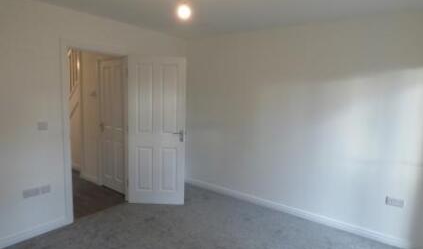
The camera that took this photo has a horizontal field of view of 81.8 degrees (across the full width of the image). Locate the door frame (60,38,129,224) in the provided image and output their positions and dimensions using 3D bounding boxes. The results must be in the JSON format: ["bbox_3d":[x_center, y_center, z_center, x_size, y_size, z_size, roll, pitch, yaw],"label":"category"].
[{"bbox_3d":[-1.362,0.071,3.006,0.130,2.040,0.890,7,9,36],"label":"door frame"}]

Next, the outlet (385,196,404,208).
[{"bbox_3d":[1.865,0.796,2.485,0.147,0.087,0.012,7,9,36],"label":"outlet"}]

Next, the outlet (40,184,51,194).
[{"bbox_3d":[-1.711,0.680,2.533,0.012,0.087,0.087,7,9,36],"label":"outlet"}]

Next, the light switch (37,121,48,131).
[{"bbox_3d":[-1.688,0.021,2.454,0.012,0.087,0.087,7,9,36],"label":"light switch"}]

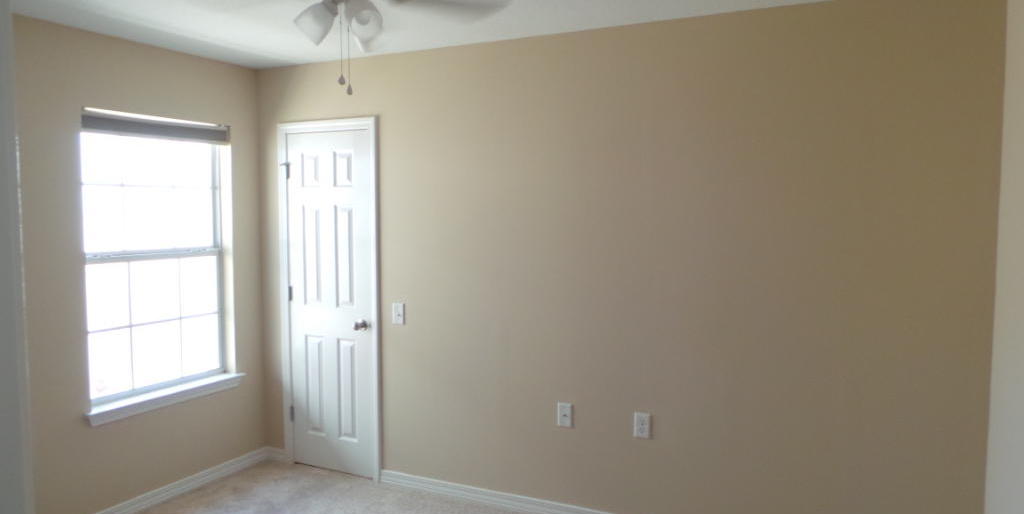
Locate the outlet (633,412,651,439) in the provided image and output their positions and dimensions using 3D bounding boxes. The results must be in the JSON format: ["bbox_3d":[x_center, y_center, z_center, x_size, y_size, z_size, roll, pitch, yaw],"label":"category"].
[{"bbox_3d":[0.625,0.807,3.266,0.072,0.116,0.010,2,4,26],"label":"outlet"}]

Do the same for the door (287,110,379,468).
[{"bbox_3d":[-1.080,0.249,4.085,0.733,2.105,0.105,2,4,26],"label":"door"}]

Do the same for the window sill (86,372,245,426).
[{"bbox_3d":[-1.878,0.766,3.729,0.115,0.072,0.975,2,4,26],"label":"window sill"}]

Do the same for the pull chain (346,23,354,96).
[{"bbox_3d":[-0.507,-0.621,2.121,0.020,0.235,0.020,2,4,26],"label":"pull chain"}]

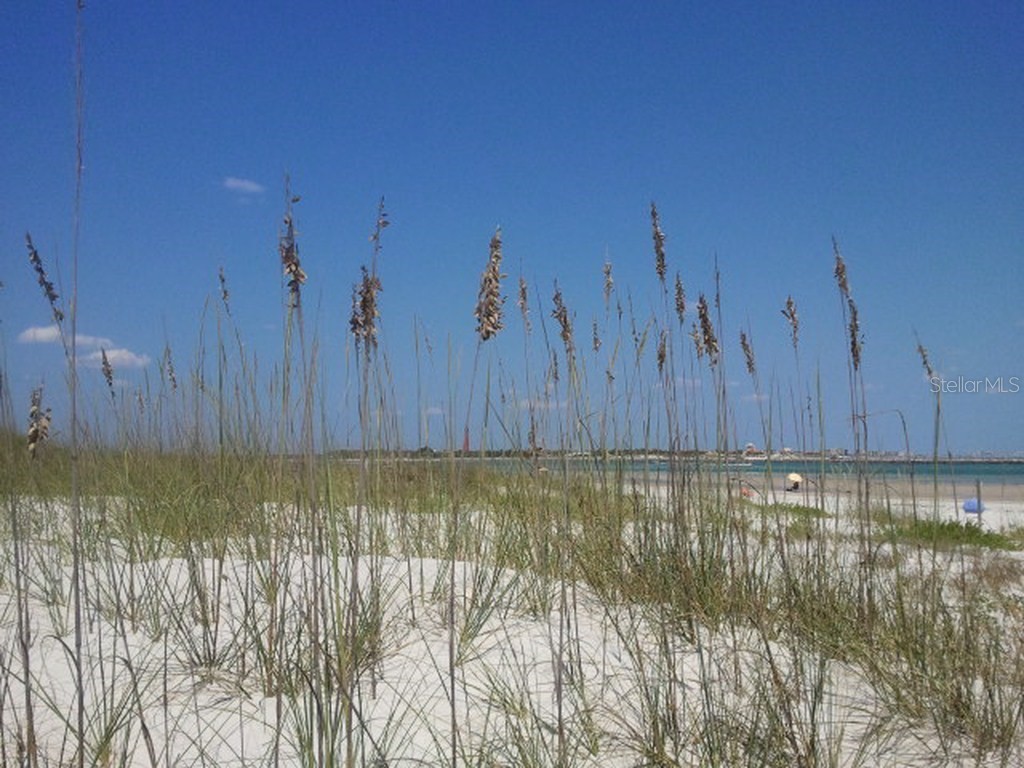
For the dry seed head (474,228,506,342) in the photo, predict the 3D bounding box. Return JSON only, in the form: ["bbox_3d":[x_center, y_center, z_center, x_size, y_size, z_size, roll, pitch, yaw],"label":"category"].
[{"bbox_3d":[-0.053,-0.245,2.500,0.070,0.278,0.066,7,-4,0],"label":"dry seed head"}]

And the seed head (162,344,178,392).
[{"bbox_3d":[-1.935,-0.093,5.700,0.048,0.266,0.046,-10,-4,0],"label":"seed head"}]

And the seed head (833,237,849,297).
[{"bbox_3d":[1.341,-0.475,4.100,0.049,0.257,0.046,-14,-4,0],"label":"seed head"}]

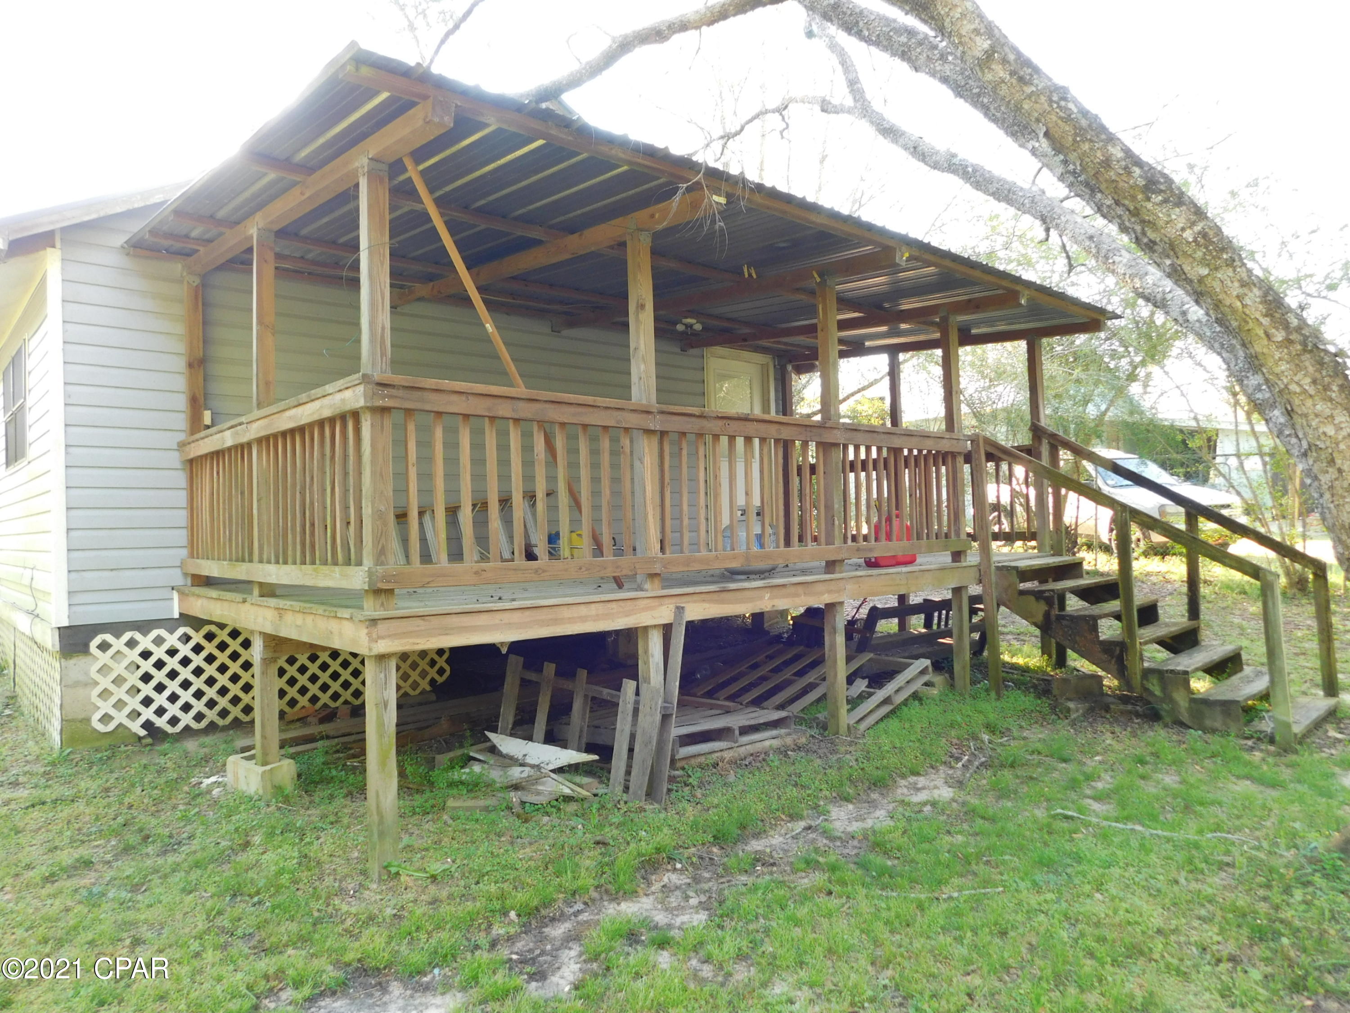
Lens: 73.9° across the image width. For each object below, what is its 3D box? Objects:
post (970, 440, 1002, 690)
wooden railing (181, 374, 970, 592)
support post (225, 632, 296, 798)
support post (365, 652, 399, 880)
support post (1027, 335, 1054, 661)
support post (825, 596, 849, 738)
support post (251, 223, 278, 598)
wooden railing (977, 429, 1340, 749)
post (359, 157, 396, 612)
[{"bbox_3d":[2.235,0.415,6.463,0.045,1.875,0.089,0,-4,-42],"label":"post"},{"bbox_3d":[-0.515,-0.048,6.162,4.540,0.849,3.000,0,-2,-42],"label":"wooden railing"},{"bbox_3d":[-2.183,1.071,4.746,0.195,0.840,0.420,0,-2,-42],"label":"support post"},{"bbox_3d":[-1.182,1.032,3.620,0.089,0.880,0.089,0,-2,-42],"label":"support post"},{"bbox_3d":[3.006,-0.066,7.405,0.090,2.650,0.089,0,-2,-42],"label":"support post"},{"bbox_3d":[0.990,0.993,5.560,0.089,0.800,0.089,0,-2,-42],"label":"support post"},{"bbox_3d":[-2.170,-0.484,4.731,0.089,1.912,0.089,0,-2,-42],"label":"support post"},{"bbox_3d":[3.201,0.361,6.202,1.180,2.080,2.000,0,-2,-42],"label":"wooden railing"},{"bbox_3d":[-1.214,-0.486,3.659,0.089,1.822,0.089,0,-2,-42],"label":"post"}]

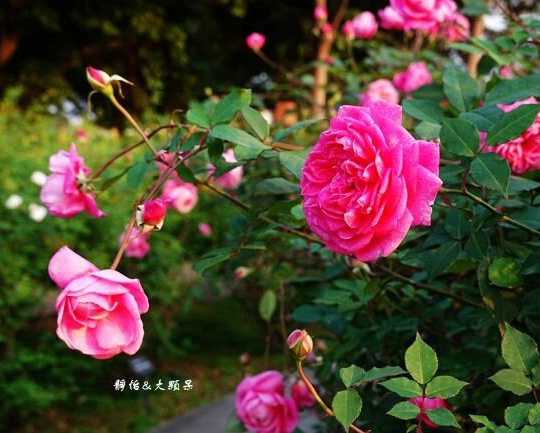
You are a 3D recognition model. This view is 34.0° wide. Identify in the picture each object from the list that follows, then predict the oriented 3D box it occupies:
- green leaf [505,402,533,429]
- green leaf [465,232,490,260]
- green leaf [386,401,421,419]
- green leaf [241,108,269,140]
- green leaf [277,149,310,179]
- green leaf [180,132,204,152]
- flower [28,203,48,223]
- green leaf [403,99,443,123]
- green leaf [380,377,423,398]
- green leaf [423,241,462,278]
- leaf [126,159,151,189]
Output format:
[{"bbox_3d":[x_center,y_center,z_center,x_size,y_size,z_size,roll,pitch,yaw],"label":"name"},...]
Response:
[{"bbox_3d":[0.240,0.189,0.840,0.020,0.032,0.007,40,-18,16],"label":"green leaf"},{"bbox_3d":[0.225,0.032,0.950,0.024,0.036,0.008,-21,-22,-9],"label":"green leaf"},{"bbox_3d":[0.097,0.141,0.640,0.023,0.015,0.007,-2,-31,-9],"label":"green leaf"},{"bbox_3d":[-0.013,-0.074,0.700,0.018,0.031,0.009,-23,-14,-37],"label":"green leaf"},{"bbox_3d":[0.030,-0.056,0.920,0.052,0.032,0.011,32,-26,17],"label":"green leaf"},{"bbox_3d":[-0.084,-0.080,0.950,0.015,0.031,0.007,42,-18,17],"label":"green leaf"},{"bbox_3d":[-0.631,-0.011,2.400,0.050,0.048,0.042,-1,7,-6],"label":"flower"},{"bbox_3d":[0.165,-0.114,0.950,0.051,0.026,0.011,33,-21,23],"label":"green leaf"},{"bbox_3d":[0.097,0.126,0.650,0.034,0.008,0.017,16,33,25],"label":"green leaf"},{"bbox_3d":[0.185,0.045,0.950,0.028,0.056,0.012,36,-18,22],"label":"green leaf"},{"bbox_3d":[-0.149,-0.049,1.000,0.019,0.038,0.008,31,-6,25],"label":"leaf"}]

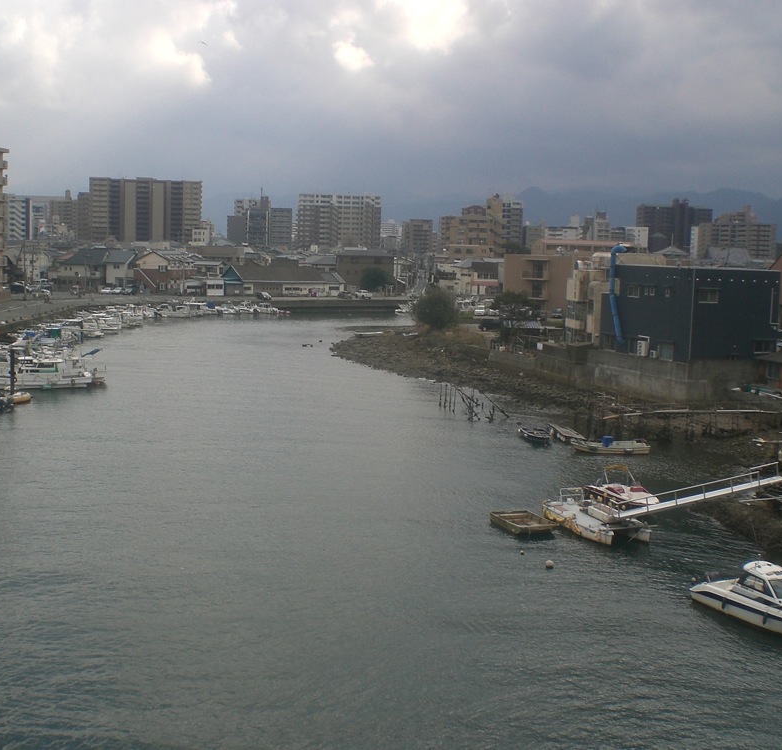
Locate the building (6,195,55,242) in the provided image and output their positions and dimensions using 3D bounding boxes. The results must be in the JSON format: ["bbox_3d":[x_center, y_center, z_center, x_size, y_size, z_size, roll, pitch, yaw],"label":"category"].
[{"bbox_3d":[-185.757,-76.041,565.776,22.000,32.130,16.000,3,7,12],"label":"building"}]

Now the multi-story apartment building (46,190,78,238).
[{"bbox_3d":[-237.828,-108.534,796.000,19.000,48.000,14.000,-1,7,-27],"label":"multi-story apartment building"}]

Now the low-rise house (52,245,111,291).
[{"bbox_3d":[-66.507,-22.895,238.847,11.350,8.980,7.300,3,7,12],"label":"low-rise house"}]

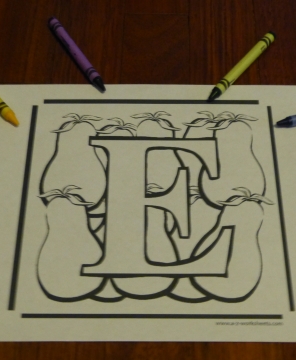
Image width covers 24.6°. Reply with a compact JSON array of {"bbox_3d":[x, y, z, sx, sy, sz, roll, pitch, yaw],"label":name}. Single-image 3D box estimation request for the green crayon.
[{"bbox_3d":[0.078,-0.094,0.561,0.008,0.008,0.091,34,63,20],"label":"green crayon"}]

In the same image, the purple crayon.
[{"bbox_3d":[-0.059,-0.105,0.567,0.008,0.008,0.091,-27,61,-16],"label":"purple crayon"}]

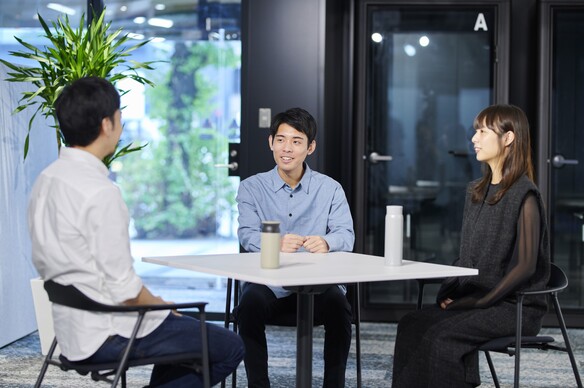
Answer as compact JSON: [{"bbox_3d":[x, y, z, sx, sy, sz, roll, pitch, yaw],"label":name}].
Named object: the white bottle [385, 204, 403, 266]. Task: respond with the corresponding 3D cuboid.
[{"bbox_3d":[0.376,0.155,5.070,0.066,0.219,0.066,1,2,0],"label":"white bottle"}]

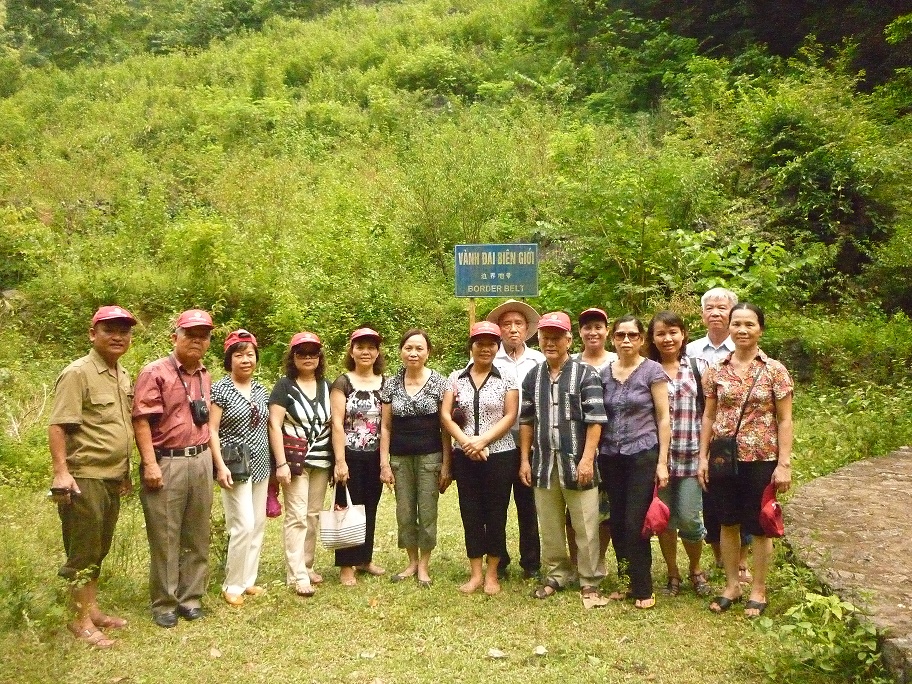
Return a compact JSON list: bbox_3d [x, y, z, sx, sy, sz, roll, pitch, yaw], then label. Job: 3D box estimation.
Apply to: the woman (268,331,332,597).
[{"bbox_3d":[-0.924,0.709,5.200,0.440,1.543,0.330,0,1,-30],"label":"woman"}]

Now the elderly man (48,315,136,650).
[{"bbox_3d":[-1.833,0.661,4.420,0.380,1.683,0.470,2,1,40],"label":"elderly man"}]

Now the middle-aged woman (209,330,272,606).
[{"bbox_3d":[-1.254,0.710,5.056,0.420,1.555,0.300,-1,0,-25],"label":"middle-aged woman"}]

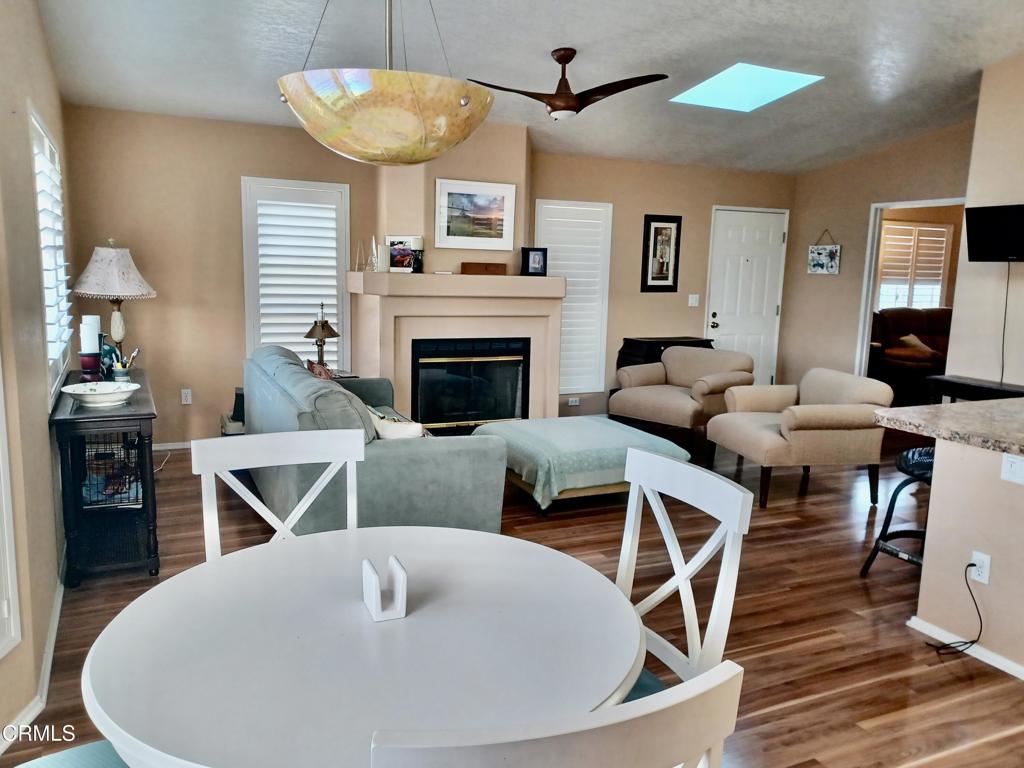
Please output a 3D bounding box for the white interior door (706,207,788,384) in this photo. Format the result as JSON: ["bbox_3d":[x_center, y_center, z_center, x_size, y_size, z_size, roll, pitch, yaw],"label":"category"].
[{"bbox_3d":[2.385,-0.723,7.640,0.914,2.082,0.060,-2,9,-24],"label":"white interior door"}]

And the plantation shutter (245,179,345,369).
[{"bbox_3d":[-1.667,-0.683,5.784,0.799,1.763,0.070,-2,10,-24],"label":"plantation shutter"}]

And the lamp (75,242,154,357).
[{"bbox_3d":[-2.362,-0.452,4.422,0.440,0.802,0.440,-2,9,-24],"label":"lamp"}]

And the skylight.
[{"bbox_3d":[1.627,-2.088,5.174,0.730,0.080,0.710,-2,1,-24],"label":"skylight"}]

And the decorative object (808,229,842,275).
[{"bbox_3d":[3.101,-1.313,7.362,0.025,0.431,0.361,-3,10,-27],"label":"decorative object"}]

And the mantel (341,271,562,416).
[{"bbox_3d":[-0.412,-0.222,6.194,1.790,1.367,0.466,-2,9,-24],"label":"mantel"}]

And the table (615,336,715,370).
[{"bbox_3d":[1.514,-0.029,7.124,0.926,0.795,0.423,-2,10,-24],"label":"table"}]

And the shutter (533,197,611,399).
[{"bbox_3d":[0.553,-0.774,6.782,0.785,1.763,0.070,-2,10,-24],"label":"shutter"}]

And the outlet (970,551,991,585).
[{"bbox_3d":[1.793,0.704,2.830,0.010,0.117,0.071,-2,10,-24],"label":"outlet"}]

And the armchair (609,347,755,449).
[{"bbox_3d":[1.362,0.123,6.128,0.840,0.810,0.870,9,11,40],"label":"armchair"}]

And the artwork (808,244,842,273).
[{"bbox_3d":[3.101,-1.236,7.361,0.025,0.277,0.388,-2,10,-24],"label":"artwork"}]

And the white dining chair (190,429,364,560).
[{"bbox_3d":[-0.562,0.640,1.922,0.463,0.947,0.544,-2,10,-24],"label":"white dining chair"}]

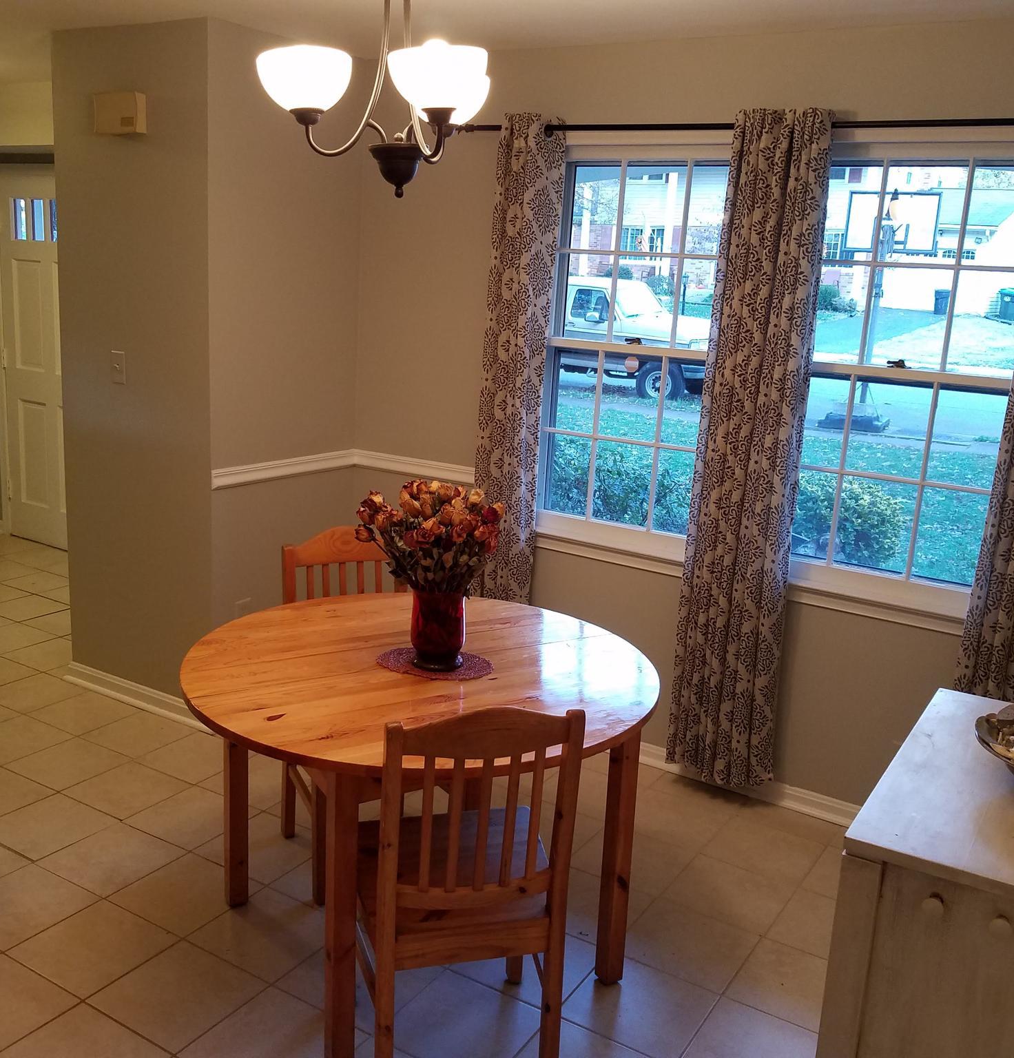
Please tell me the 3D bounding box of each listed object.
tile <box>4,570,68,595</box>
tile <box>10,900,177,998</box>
[{"bbox_3d":[-2.428,0.288,5.514,0.295,0.010,0.295,12,15,29],"label":"tile"},{"bbox_3d":[-1.046,1.065,2.692,0.299,0.010,0.299,12,15,29],"label":"tile"}]

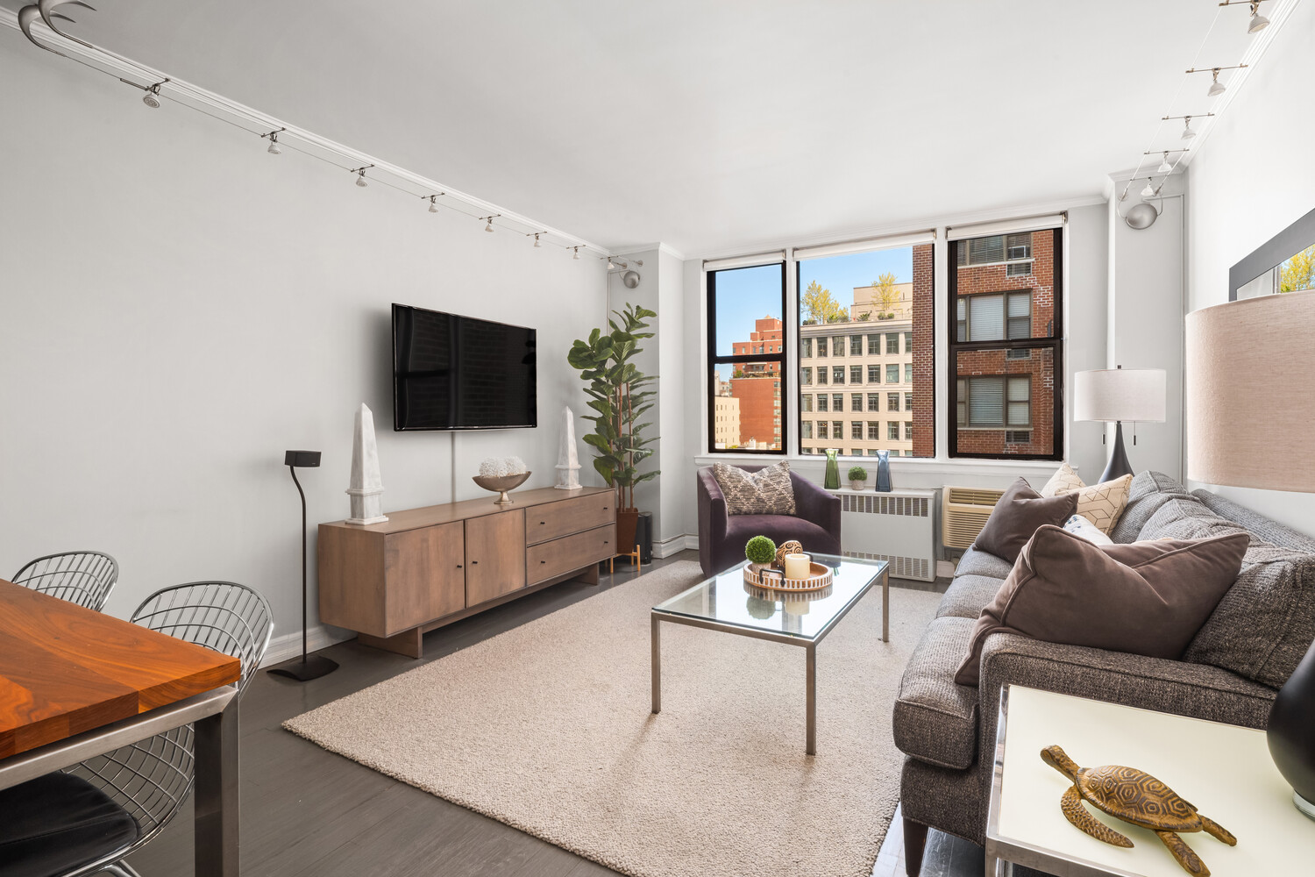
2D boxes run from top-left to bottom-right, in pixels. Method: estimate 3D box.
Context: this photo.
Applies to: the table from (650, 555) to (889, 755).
[{"bbox_3d":[0.556,0.815,2.685,0.619,0.393,1.210,1,2,31],"label":"table"}]

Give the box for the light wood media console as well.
[{"bbox_3d":[-0.946,0.691,3.630,0.478,0.614,1.836,0,2,29],"label":"light wood media console"}]

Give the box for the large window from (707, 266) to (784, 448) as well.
[{"bbox_3d":[0.711,-0.633,4.981,0.680,1.520,0.100,0,2,29],"label":"large window"}]

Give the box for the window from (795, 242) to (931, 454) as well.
[{"bbox_3d":[1.501,-0.615,4.544,0.964,1.503,0.100,0,2,29],"label":"window"}]

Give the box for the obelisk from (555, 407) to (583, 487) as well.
[{"bbox_3d":[-0.640,0.062,4.455,0.140,0.587,0.140,0,2,29],"label":"obelisk"}]

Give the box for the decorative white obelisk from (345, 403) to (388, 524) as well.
[{"bbox_3d":[-1.409,0.112,3.012,0.158,0.573,0.158,1,2,29],"label":"decorative white obelisk"}]

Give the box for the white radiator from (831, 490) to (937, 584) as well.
[{"bbox_3d":[1.510,0.649,4.406,0.842,0.600,0.236,0,2,29],"label":"white radiator"}]

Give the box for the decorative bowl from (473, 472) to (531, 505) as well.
[{"bbox_3d":[-0.905,0.288,3.652,0.223,0.173,0.457,1,2,29],"label":"decorative bowl"}]

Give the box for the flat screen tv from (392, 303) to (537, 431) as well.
[{"bbox_3d":[-1.113,-0.388,3.748,0.050,0.664,1.118,0,2,29],"label":"flat screen tv"}]

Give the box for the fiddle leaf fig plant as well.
[{"bbox_3d":[-0.318,-0.124,4.527,0.602,1.716,0.602,1,2,29],"label":"fiddle leaf fig plant"}]

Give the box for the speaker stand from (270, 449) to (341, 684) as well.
[{"bbox_3d":[-1.549,0.538,2.731,0.223,0.970,0.217,1,2,29],"label":"speaker stand"}]

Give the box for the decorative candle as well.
[{"bbox_3d":[0.610,0.558,2.705,0.106,0.088,0.106,1,2,29],"label":"decorative candle"}]

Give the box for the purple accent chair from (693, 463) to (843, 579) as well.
[{"bbox_3d":[0.746,0.593,4.391,0.859,0.730,0.758,0,2,-3],"label":"purple accent chair"}]

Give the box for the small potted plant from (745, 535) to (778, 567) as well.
[{"bbox_3d":[0.464,0.521,2.761,0.132,0.164,0.132,0,2,0],"label":"small potted plant"}]

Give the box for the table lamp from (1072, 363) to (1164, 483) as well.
[{"bbox_3d":[2.450,0.009,3.298,0.390,0.790,0.390,0,2,29],"label":"table lamp"}]

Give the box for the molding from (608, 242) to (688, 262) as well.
[{"bbox_3d":[-0.096,-1.472,5.090,0.511,0.057,0.473,0,2,29],"label":"molding"}]

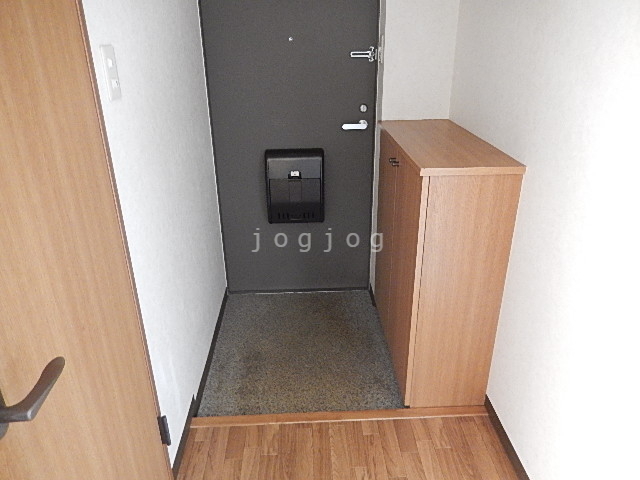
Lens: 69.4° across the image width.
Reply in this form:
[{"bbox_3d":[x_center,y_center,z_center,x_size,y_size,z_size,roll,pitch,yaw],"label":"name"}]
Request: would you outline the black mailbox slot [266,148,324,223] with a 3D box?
[{"bbox_3d":[-0.126,-0.280,2.427,0.293,0.375,0.090,-1,24,-2],"label":"black mailbox slot"}]

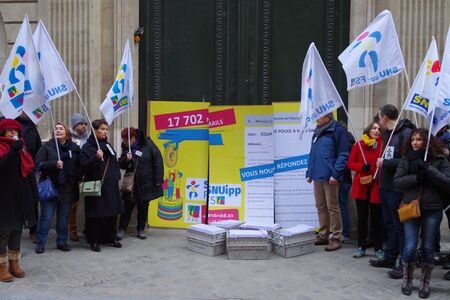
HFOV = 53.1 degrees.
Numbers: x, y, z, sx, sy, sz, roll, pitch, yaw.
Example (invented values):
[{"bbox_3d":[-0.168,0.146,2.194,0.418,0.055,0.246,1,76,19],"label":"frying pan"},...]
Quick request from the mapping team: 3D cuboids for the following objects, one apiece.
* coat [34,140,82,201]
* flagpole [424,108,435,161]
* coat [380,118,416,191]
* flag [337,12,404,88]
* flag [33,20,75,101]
[{"bbox_3d":[-2.097,0.245,5.650,0.570,0.763,0.400,0,2,-12],"label":"coat"},{"bbox_3d":[1.822,-0.173,4.000,0.025,0.576,0.025,9,0,0],"label":"flagpole"},{"bbox_3d":[1.978,0.051,5.100,0.400,0.820,0.520,-1,2,-30],"label":"coat"},{"bbox_3d":[1.807,-1.227,5.550,0.820,0.967,0.220,1,2,9],"label":"flag"},{"bbox_3d":[-2.127,-1.061,5.550,0.570,1.052,0.260,0,2,-11],"label":"flag"}]

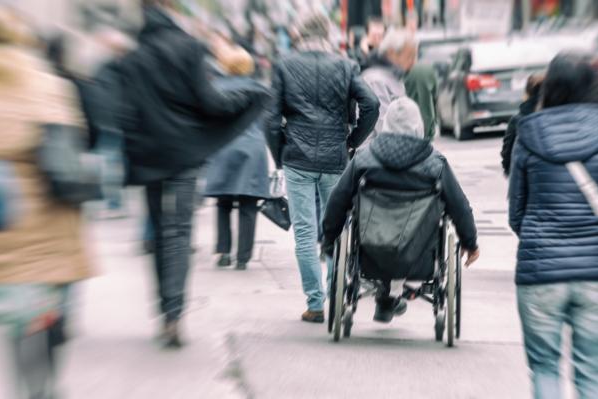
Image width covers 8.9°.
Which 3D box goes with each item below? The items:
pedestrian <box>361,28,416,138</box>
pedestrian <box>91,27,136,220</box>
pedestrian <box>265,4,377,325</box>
[{"bbox_3d":[0.561,-0.267,24.300,0.520,1.680,0.380,1,3,30],"label":"pedestrian"},{"bbox_3d":[-1.675,-0.701,34.400,0.520,1.720,0.400,0,2,0],"label":"pedestrian"},{"bbox_3d":[0.128,-0.181,21.700,0.640,1.760,0.460,0,2,0],"label":"pedestrian"}]

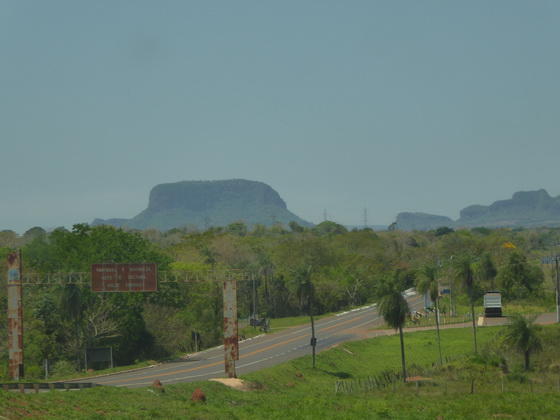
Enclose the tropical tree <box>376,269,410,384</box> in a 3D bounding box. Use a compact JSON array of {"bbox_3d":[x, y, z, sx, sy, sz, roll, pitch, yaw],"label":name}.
[{"bbox_3d":[9.698,10.043,258.000,2.700,9.650,2.600,-1,0,-1],"label":"tropical tree"}]

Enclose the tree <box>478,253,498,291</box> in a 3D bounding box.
[{"bbox_3d":[32.783,11.464,470.000,3.050,9.600,3.000,-1,0,-1],"label":"tree"}]

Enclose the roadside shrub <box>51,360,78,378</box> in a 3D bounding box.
[{"bbox_3d":[-19.821,14.603,274.000,2.400,1.650,2.100,-1,0,-1],"label":"roadside shrub"}]

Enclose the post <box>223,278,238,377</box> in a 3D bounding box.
[{"bbox_3d":[-4.394,10.616,267.000,1.170,8.800,0.600,-1,0,-1],"label":"post"}]

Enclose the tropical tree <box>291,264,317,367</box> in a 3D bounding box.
[{"bbox_3d":[2.261,10.152,288.000,2.500,9.800,2.400,-1,0,-1],"label":"tropical tree"}]

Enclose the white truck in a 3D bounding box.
[{"bbox_3d":[31.674,13.960,444.000,2.550,3.750,8.000,-1,0,4],"label":"white truck"}]

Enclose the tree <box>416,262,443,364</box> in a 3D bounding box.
[{"bbox_3d":[14.436,10.019,289.000,2.500,9.900,2.400,-1,0,-1],"label":"tree"}]

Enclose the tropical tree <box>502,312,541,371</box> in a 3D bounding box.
[{"bbox_3d":[22.191,12.083,275.000,3.850,5.300,3.700,-1,0,-1],"label":"tropical tree"}]

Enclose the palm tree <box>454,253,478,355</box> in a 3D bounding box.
[{"bbox_3d":[19.256,9.679,309.000,2.500,10.500,2.500,-1,0,-1],"label":"palm tree"}]

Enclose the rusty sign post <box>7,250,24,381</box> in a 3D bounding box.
[{"bbox_3d":[-23.597,9.434,267.000,1.250,11.600,0.600,-1,0,-1],"label":"rusty sign post"}]

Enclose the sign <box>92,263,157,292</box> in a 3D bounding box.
[{"bbox_3d":[-13.917,6.044,267.000,5.800,2.500,0.200,-1,0,-1],"label":"sign"}]

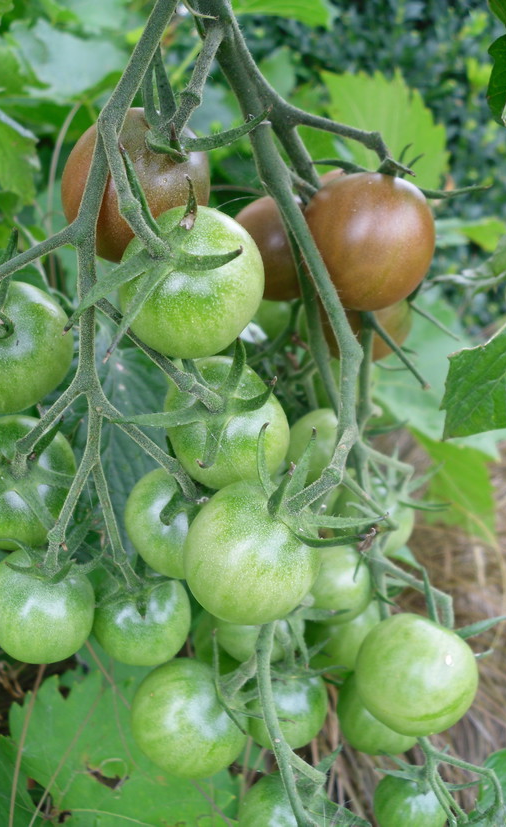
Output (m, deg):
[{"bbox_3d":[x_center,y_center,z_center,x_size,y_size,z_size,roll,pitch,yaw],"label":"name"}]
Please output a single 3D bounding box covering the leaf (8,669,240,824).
[{"bbox_3d":[-0.066,0.170,0.440,0.120,0.030,0.090,0,60,0],"label":"leaf"}]

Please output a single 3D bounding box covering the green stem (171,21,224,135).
[{"bbox_3d":[-0.018,-0.106,0.270,0.009,0.041,0.006,17,-15,0],"label":"green stem"}]

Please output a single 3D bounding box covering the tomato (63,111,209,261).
[{"bbox_3d":[-0.035,-0.068,0.254,0.045,0.042,0.045,11,46,-27],"label":"tomato"}]

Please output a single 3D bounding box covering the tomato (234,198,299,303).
[{"bbox_3d":[0.011,-0.057,0.293,0.036,0.034,0.036,11,24,-4],"label":"tomato"}]

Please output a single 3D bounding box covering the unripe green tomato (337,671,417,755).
[{"bbox_3d":[0.044,0.097,0.283,0.032,0.030,0.032,5,24,-2],"label":"unripe green tomato"}]

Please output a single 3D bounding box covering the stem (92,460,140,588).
[{"bbox_3d":[-0.045,0.038,0.285,0.007,0.052,0.006,-11,28,0],"label":"stem"}]

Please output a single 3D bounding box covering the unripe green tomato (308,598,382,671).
[{"bbox_3d":[0.034,0.088,0.350,0.037,0.036,0.037,0,28,0],"label":"unripe green tomato"}]

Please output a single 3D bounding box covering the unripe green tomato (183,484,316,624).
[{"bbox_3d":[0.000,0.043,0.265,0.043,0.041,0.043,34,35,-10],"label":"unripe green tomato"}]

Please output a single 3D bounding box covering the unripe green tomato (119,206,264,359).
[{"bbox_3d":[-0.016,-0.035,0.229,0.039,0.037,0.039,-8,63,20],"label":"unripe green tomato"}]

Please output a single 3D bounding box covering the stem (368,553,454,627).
[{"bbox_3d":[0.050,0.055,0.271,0.027,0.023,0.009,0,22,0],"label":"stem"}]

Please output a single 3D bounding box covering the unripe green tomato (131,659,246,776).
[{"bbox_3d":[-0.019,0.092,0.260,0.036,0.034,0.036,14,48,-33],"label":"unripe green tomato"}]

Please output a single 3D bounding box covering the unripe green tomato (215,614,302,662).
[{"bbox_3d":[0.002,0.069,0.290,0.031,0.029,0.031,17,24,-6],"label":"unripe green tomato"}]

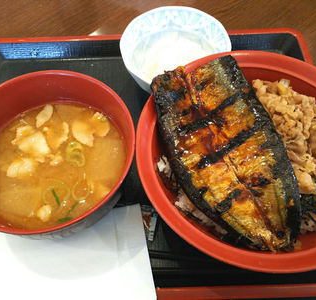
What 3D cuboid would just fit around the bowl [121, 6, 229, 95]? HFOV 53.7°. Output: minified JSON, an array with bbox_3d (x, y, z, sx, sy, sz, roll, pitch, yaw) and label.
[{"bbox_3d":[0.017,-0.087,0.311,0.104,0.049,0.104,0,62,0],"label":"bowl"}]

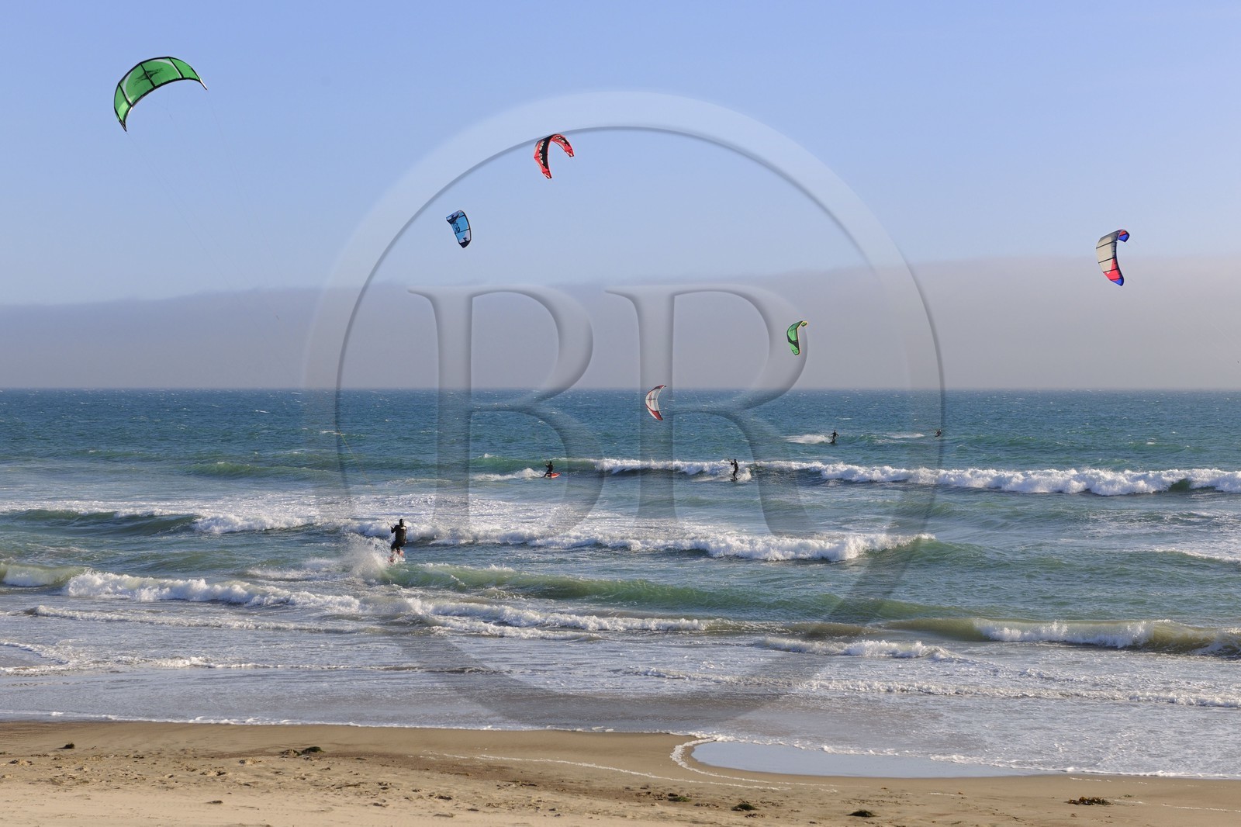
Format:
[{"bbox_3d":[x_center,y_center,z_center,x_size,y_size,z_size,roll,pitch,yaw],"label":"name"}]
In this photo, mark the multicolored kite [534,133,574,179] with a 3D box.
[{"bbox_3d":[-4.750,-18.370,151.000,1.350,2.400,4.200,-13,23,31],"label":"multicolored kite"}]

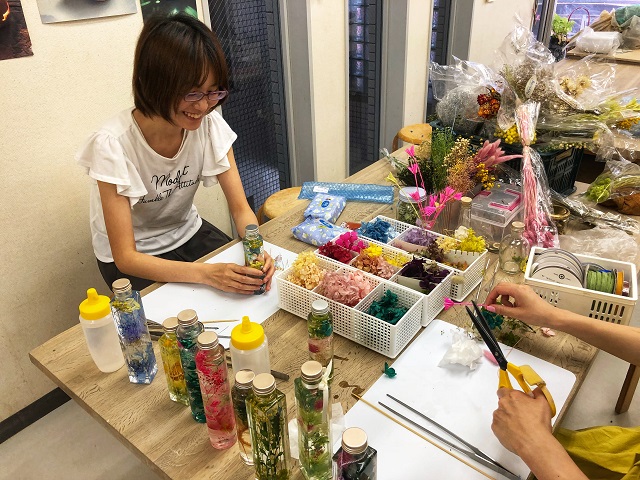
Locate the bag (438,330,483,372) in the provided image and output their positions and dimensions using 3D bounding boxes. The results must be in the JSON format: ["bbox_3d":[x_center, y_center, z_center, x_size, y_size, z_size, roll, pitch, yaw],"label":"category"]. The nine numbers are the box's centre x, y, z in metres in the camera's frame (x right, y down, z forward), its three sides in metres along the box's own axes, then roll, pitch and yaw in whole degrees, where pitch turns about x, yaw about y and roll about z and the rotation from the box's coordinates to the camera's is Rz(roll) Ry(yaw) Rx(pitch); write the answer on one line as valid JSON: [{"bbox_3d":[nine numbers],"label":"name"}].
[{"bbox_3d":[0.272,0.217,0.990,0.076,0.042,0.062,-1,29,1],"label":"bag"}]

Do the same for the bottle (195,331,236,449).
[{"bbox_3d":[-0.162,0.235,0.803,0.046,0.211,0.046,-1,29,1],"label":"bottle"}]

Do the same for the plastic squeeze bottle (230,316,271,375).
[{"bbox_3d":[-0.120,0.206,0.893,0.063,0.173,0.063,-1,29,1],"label":"plastic squeeze bottle"}]

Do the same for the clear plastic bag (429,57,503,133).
[{"bbox_3d":[0.506,-0.502,1.800,0.225,0.200,0.190,-1,29,1],"label":"clear plastic bag"}]

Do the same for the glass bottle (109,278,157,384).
[{"bbox_3d":[-0.337,0.166,0.937,0.043,0.210,0.043,3,29,8],"label":"glass bottle"}]

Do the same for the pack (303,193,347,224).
[{"bbox_3d":[0.021,-0.097,1.581,0.092,0.032,0.148,8,30,16],"label":"pack"}]

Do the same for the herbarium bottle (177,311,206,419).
[{"bbox_3d":[-0.202,0.209,0.848,0.044,0.214,0.044,-1,29,1],"label":"herbarium bottle"}]

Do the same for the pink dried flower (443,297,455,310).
[{"bbox_3d":[0.213,0.105,0.860,0.020,0.022,0.022,3,29,6],"label":"pink dried flower"}]

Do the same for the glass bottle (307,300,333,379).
[{"bbox_3d":[0.002,0.183,0.950,0.045,0.153,0.045,-1,29,1],"label":"glass bottle"}]

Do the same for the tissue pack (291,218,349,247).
[{"bbox_3d":[0.006,-0.022,1.439,0.146,0.040,0.088,18,34,31],"label":"tissue pack"}]

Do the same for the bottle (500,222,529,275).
[{"bbox_3d":[0.479,0.016,1.259,0.061,0.125,0.061,-1,29,1],"label":"bottle"}]

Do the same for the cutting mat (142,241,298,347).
[{"bbox_3d":[-0.203,0.113,1.242,0.300,0.003,0.411,20,35,33],"label":"cutting mat"}]

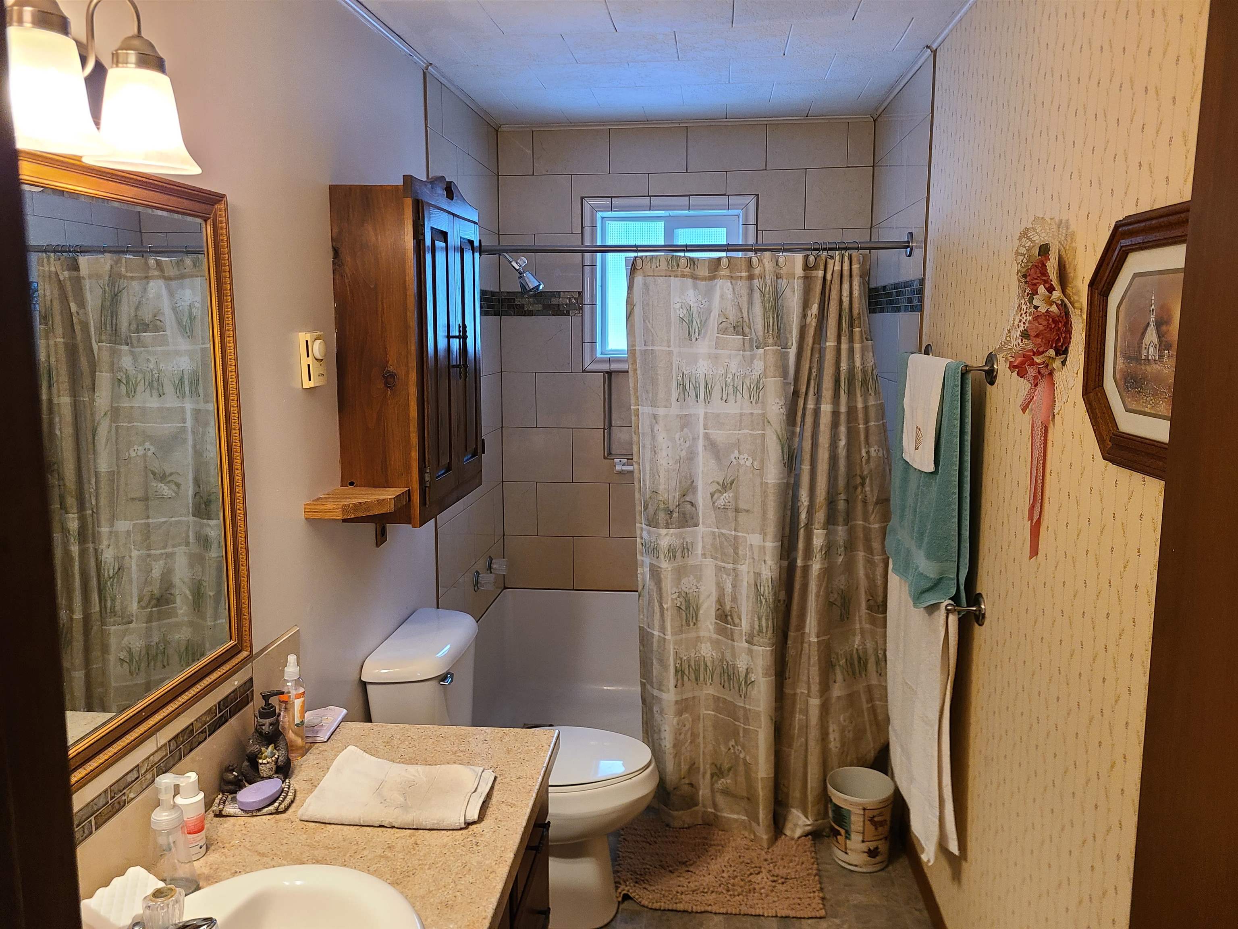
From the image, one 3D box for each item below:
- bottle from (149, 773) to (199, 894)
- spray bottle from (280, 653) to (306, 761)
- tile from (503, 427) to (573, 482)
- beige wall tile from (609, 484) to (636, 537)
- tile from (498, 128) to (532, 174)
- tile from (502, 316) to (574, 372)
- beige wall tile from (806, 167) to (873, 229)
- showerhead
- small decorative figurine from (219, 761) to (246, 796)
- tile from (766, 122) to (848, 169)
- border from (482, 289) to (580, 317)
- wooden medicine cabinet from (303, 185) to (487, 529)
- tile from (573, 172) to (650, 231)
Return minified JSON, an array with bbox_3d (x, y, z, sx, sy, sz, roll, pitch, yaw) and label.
[{"bbox_3d":[-0.671,0.556,1.408,0.064,0.180,0.055,2,9,11],"label":"bottle"},{"bbox_3d":[-0.646,0.478,1.838,0.048,0.205,0.048,3,9,19],"label":"spray bottle"},{"bbox_3d":[-0.339,-0.039,3.890,0.294,0.228,0.010,1,8,6],"label":"tile"},{"bbox_3d":[0.115,0.193,3.877,0.305,0.227,0.010,1,8,6],"label":"beige wall tile"},{"bbox_3d":[-0.411,-1.244,3.719,0.140,0.170,0.010,1,8,6],"label":"tile"},{"bbox_3d":[-0.340,-0.497,3.845,0.297,0.230,0.010,1,9,6],"label":"tile"},{"bbox_3d":[0.856,-1.033,3.617,0.252,0.229,0.010,1,8,6],"label":"beige wall tile"},{"bbox_3d":[-0.357,-0.704,3.433,0.162,0.149,0.076,1,9,6],"label":"showerhead"},{"bbox_3d":[-0.701,0.569,1.683,0.041,0.056,0.037,0,9,0],"label":"small decorative figurine"},{"bbox_3d":[0.733,-1.237,3.622,0.308,0.176,0.010,1,9,6],"label":"tile"},{"bbox_3d":[-0.333,-0.659,3.813,0.364,0.101,0.012,1,9,6],"label":"border"},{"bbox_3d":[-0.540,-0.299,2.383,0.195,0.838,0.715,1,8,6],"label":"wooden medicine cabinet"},{"bbox_3d":[-0.032,-1.039,3.709,0.306,0.225,0.010,1,8,6],"label":"tile"}]

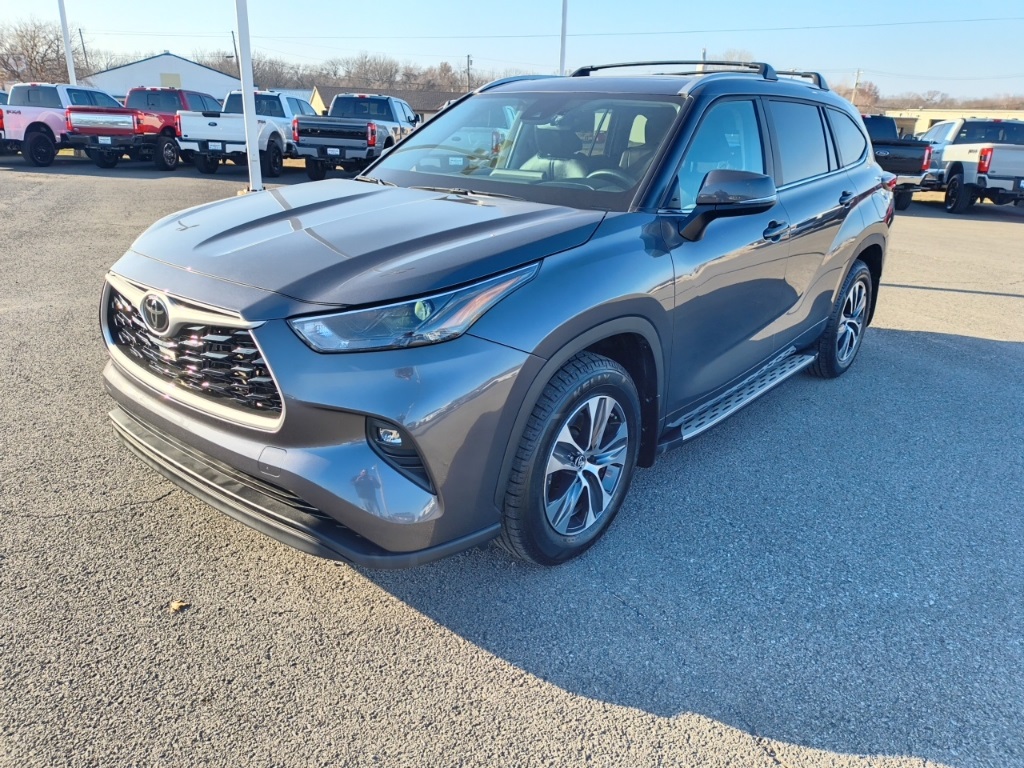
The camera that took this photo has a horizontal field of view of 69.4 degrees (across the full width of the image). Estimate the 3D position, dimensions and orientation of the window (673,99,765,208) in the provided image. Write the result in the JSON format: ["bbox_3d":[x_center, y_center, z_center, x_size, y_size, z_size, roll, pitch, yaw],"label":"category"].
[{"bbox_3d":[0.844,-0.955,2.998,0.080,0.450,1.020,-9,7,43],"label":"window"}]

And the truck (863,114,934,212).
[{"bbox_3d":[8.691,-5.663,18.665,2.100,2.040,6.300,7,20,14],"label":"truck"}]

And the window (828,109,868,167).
[{"bbox_3d":[1.945,-1.399,4.211,0.060,0.340,0.640,-10,8,40],"label":"window"}]

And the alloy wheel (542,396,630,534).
[{"bbox_3d":[0.190,0.254,2.511,0.190,0.485,0.485,17,24,37],"label":"alloy wheel"}]

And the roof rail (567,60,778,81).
[{"bbox_3d":[0.798,-1.665,3.948,1.230,0.110,0.110,17,24,37],"label":"roof rail"}]

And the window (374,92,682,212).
[{"bbox_3d":[0.042,-1.083,3.200,1.430,0.110,0.750,17,58,37],"label":"window"}]

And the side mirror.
[{"bbox_3d":[0.776,-0.643,2.658,0.250,0.250,0.260,17,24,37],"label":"side mirror"}]

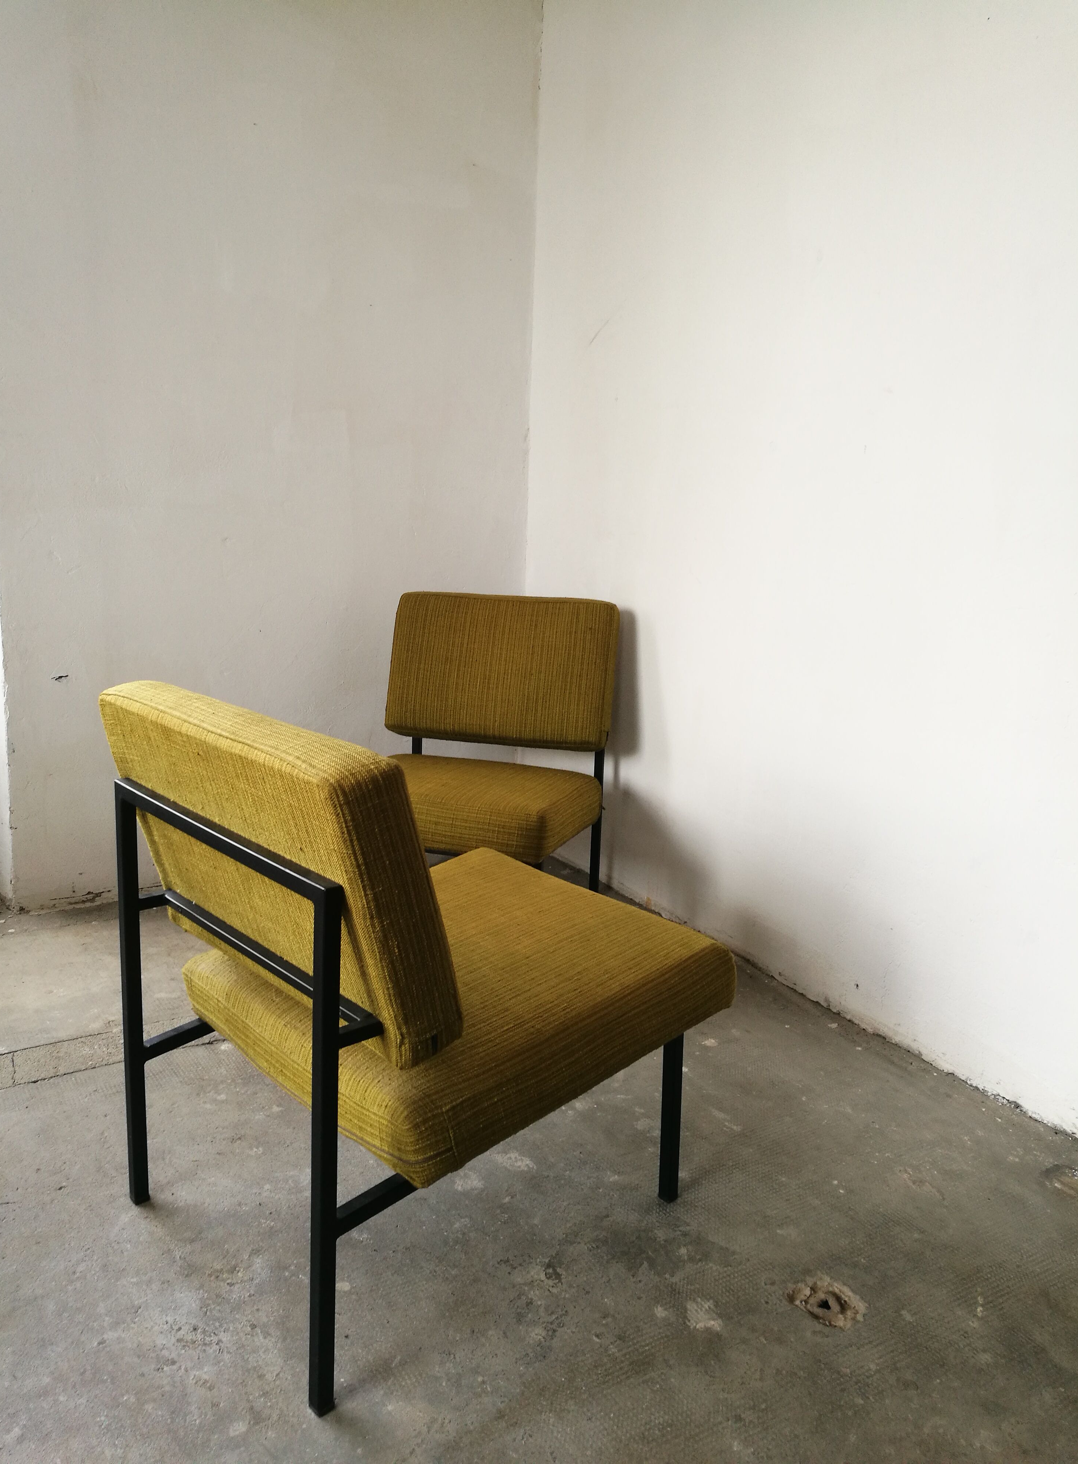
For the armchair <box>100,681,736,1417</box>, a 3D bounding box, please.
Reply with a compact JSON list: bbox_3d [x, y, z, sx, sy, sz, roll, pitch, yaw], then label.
[{"bbox_3d":[-0.159,0.326,1.648,0.694,0.765,0.566,-9,17,-42],"label":"armchair"}]

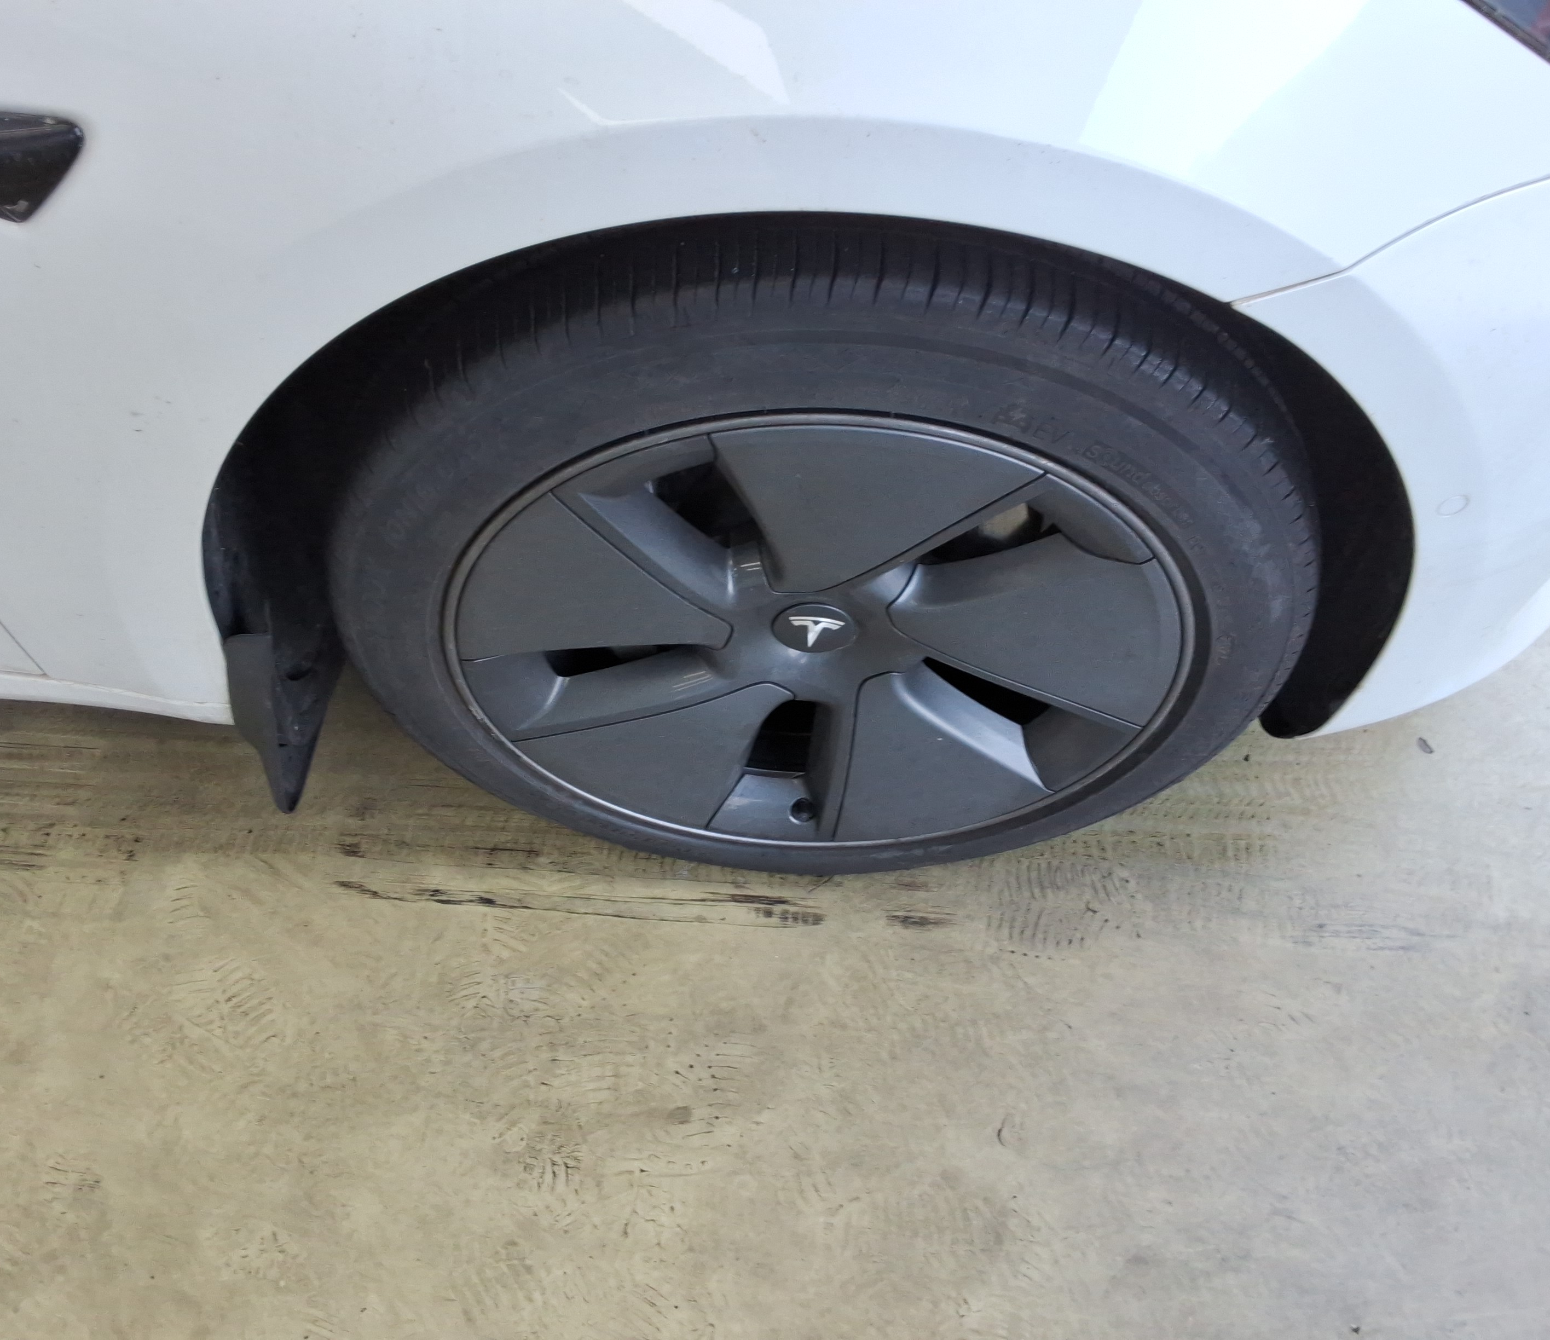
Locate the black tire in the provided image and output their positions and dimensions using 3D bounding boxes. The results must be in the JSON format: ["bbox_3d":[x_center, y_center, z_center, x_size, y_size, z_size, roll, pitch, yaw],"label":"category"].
[{"bbox_3d":[0.030,-0.092,1.039,0.665,0.660,0.237,1,55,1],"label":"black tire"}]

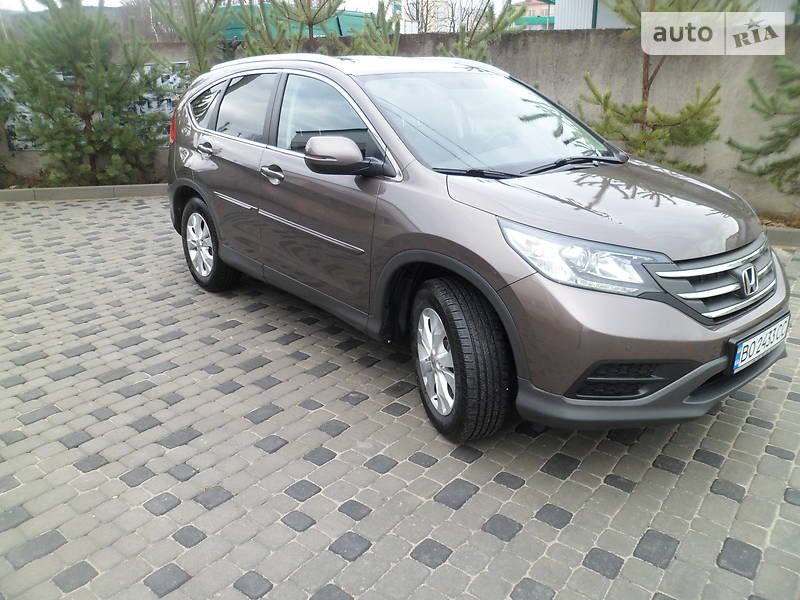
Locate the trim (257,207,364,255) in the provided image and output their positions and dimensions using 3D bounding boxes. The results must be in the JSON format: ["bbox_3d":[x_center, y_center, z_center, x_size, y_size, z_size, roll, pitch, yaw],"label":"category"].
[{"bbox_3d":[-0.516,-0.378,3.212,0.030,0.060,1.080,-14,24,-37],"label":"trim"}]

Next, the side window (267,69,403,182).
[{"bbox_3d":[-0.344,-0.930,3.082,0.080,0.520,1.200,5,12,-42],"label":"side window"}]

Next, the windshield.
[{"bbox_3d":[0.511,-0.990,3.204,1.440,0.140,0.900,-14,54,-37],"label":"windshield"}]

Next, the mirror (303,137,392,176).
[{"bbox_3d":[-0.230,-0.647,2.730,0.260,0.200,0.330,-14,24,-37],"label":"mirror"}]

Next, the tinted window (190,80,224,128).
[{"bbox_3d":[-1.410,-1.403,4.319,0.060,0.320,0.630,6,12,-35],"label":"tinted window"}]

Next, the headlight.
[{"bbox_3d":[0.652,-0.159,2.243,0.390,0.270,0.540,-14,24,-37],"label":"headlight"}]

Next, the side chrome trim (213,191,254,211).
[{"bbox_3d":[-1.056,-0.631,3.826,0.030,0.060,0.600,-14,24,-37],"label":"side chrome trim"}]

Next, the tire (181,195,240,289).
[{"bbox_3d":[-1.422,-0.434,4.536,0.230,0.715,0.715,-14,24,-37],"label":"tire"}]

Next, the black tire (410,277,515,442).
[{"bbox_3d":[0.256,0.242,2.593,0.235,0.715,0.715,-5,19,-16],"label":"black tire"}]

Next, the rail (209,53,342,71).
[{"bbox_3d":[-0.833,-1.474,3.769,0.070,0.110,1.720,-14,24,-37],"label":"rail"}]

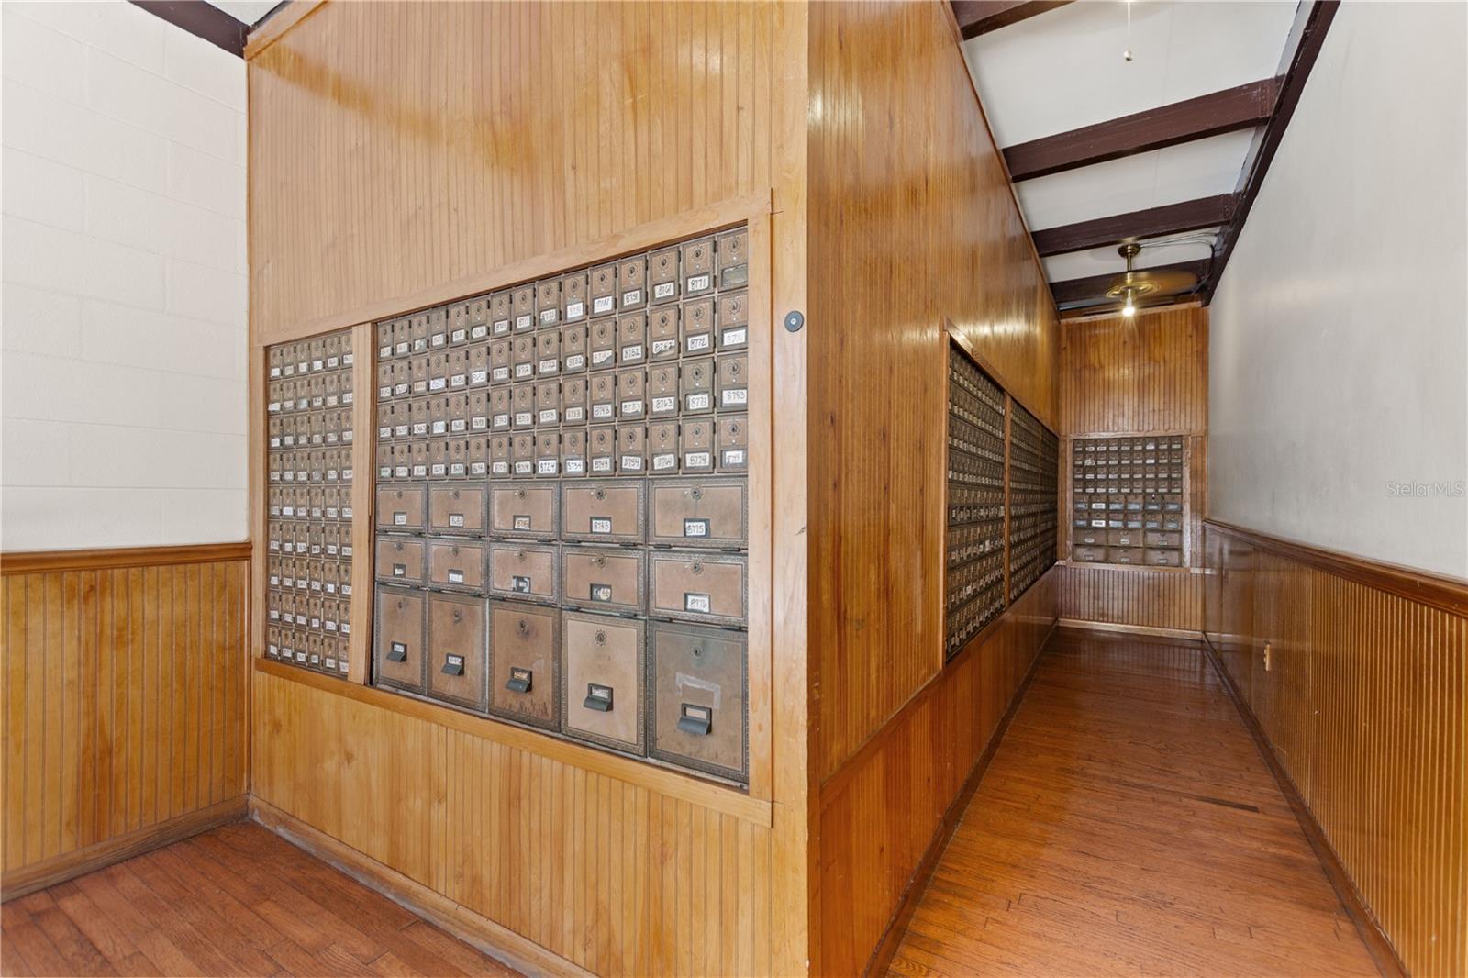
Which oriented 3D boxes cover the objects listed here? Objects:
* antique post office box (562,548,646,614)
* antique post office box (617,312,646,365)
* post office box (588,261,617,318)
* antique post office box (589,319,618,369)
[{"bbox_3d":[-0.292,0.209,1.450,0.268,0.142,0.073,-1,-1,31],"label":"antique post office box"},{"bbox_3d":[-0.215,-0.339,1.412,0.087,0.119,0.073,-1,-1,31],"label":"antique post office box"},{"bbox_3d":[-0.288,-0.457,1.432,0.085,0.121,0.060,0,0,31],"label":"post office box"},{"bbox_3d":[-0.288,-0.333,1.432,0.085,0.121,0.060,0,0,31],"label":"antique post office box"}]

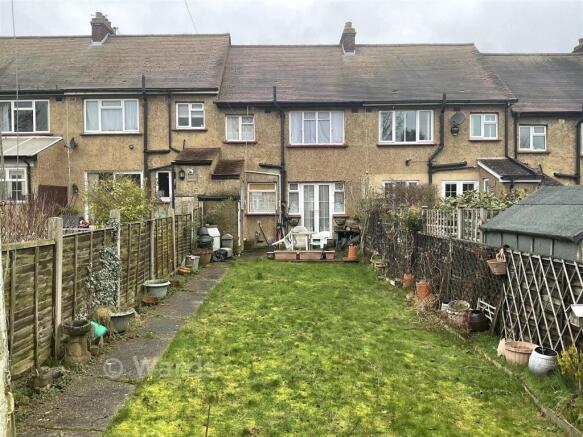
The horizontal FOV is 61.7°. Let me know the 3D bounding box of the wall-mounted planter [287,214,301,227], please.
[{"bbox_3d":[0.097,0.083,17.550,0.420,0.340,0.280,0,1,0],"label":"wall-mounted planter"}]

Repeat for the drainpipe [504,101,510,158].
[{"bbox_3d":[7.763,-3.235,17.550,0.140,2.020,0.140,0,1,0],"label":"drainpipe"}]

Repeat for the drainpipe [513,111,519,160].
[{"bbox_3d":[7.974,-2.934,17.367,0.091,1.604,0.091,-1,1,0],"label":"drainpipe"}]

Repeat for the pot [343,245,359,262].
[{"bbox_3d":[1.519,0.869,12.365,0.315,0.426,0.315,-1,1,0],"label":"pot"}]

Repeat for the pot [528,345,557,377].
[{"bbox_3d":[2.604,1.478,5.046,0.279,0.254,0.279,0,1,0],"label":"pot"}]

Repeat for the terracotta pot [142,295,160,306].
[{"bbox_3d":[-2.394,1.402,8.350,0.280,0.150,0.280,0,1,0],"label":"terracotta pot"}]

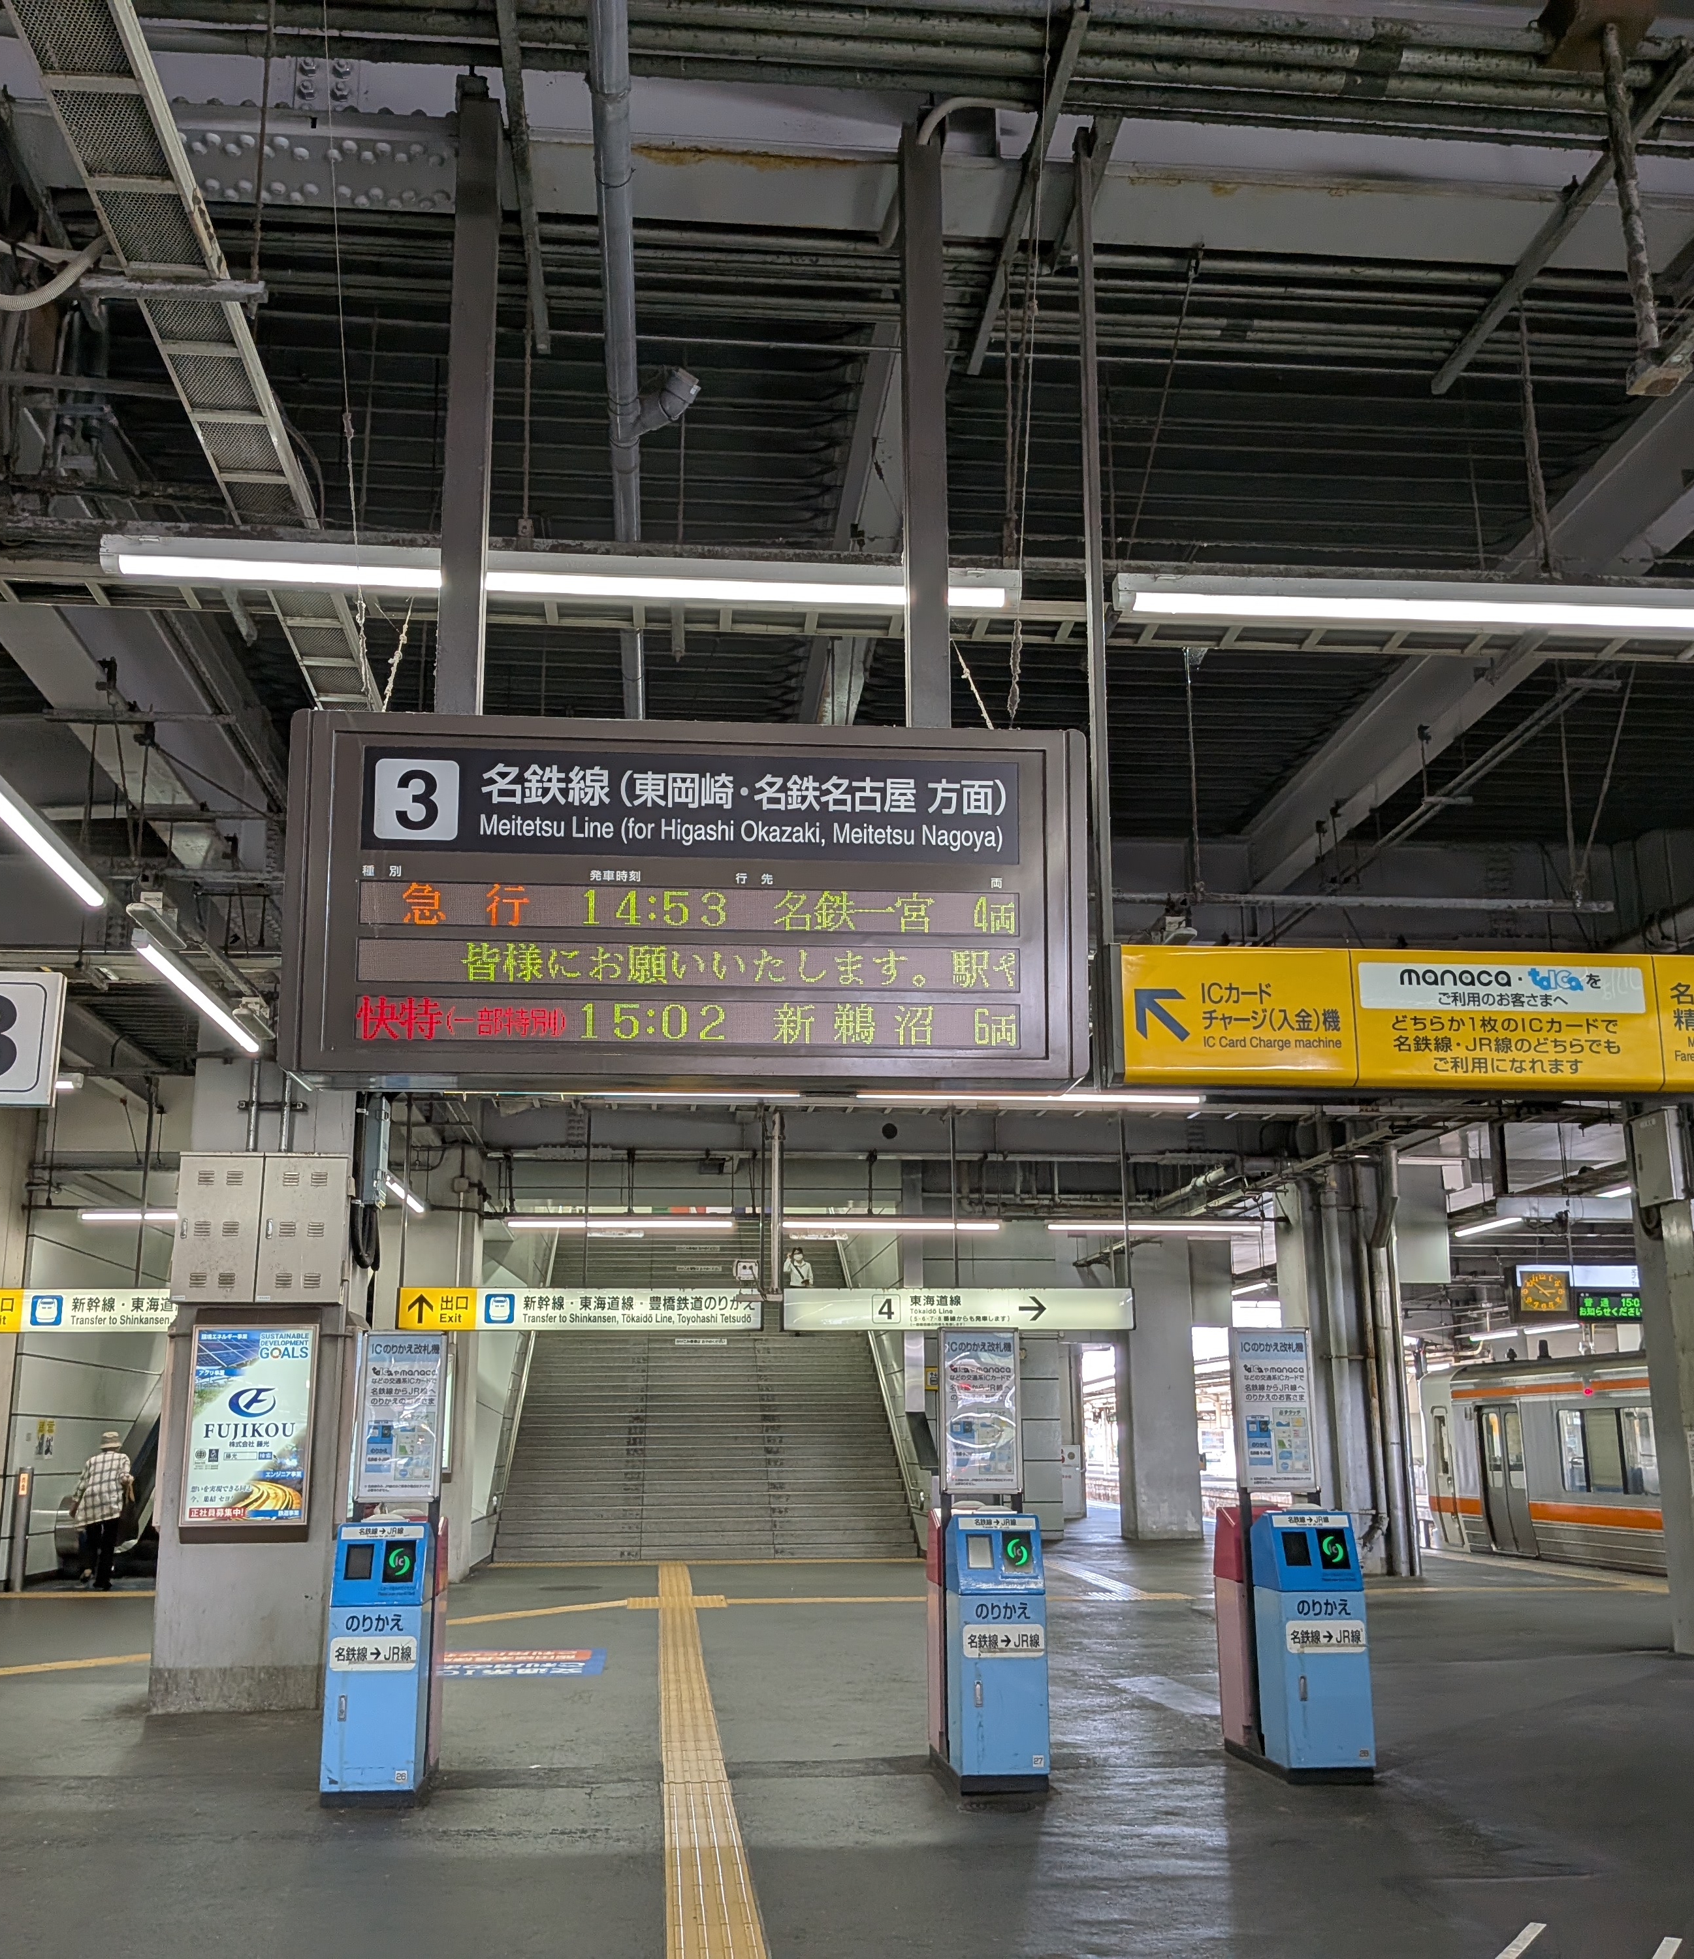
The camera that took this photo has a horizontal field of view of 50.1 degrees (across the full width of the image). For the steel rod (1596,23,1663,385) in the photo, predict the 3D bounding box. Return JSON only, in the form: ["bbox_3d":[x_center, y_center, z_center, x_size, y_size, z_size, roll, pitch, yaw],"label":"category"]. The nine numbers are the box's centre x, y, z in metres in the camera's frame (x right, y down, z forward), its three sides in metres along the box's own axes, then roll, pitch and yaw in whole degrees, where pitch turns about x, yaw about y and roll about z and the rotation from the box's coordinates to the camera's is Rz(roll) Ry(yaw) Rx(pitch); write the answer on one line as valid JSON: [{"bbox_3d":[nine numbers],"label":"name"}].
[{"bbox_3d":[1.799,-1.801,4.159,0.037,0.908,0.037,1,-14,-6],"label":"steel rod"}]

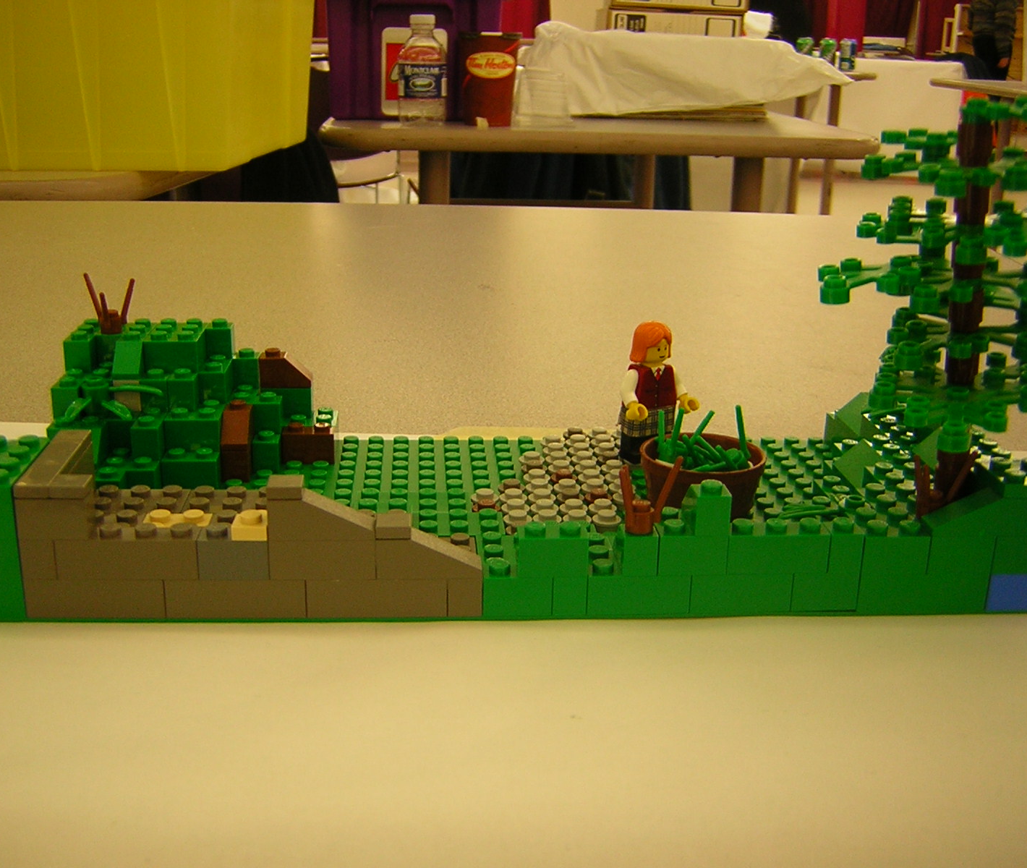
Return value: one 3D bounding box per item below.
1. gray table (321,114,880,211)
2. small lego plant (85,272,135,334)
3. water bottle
[{"bbox_3d":[0.067,-0.272,2.386,0.765,0.740,1.450,0,18,-4],"label":"gray table"},{"bbox_3d":[-0.121,-0.039,0.360,0.015,0.018,0.015,0,18,-5],"label":"small lego plant"},{"bbox_3d":[-0.126,-0.500,1.652,0.067,0.144,0.067,0,18,-4],"label":"water bottle"}]

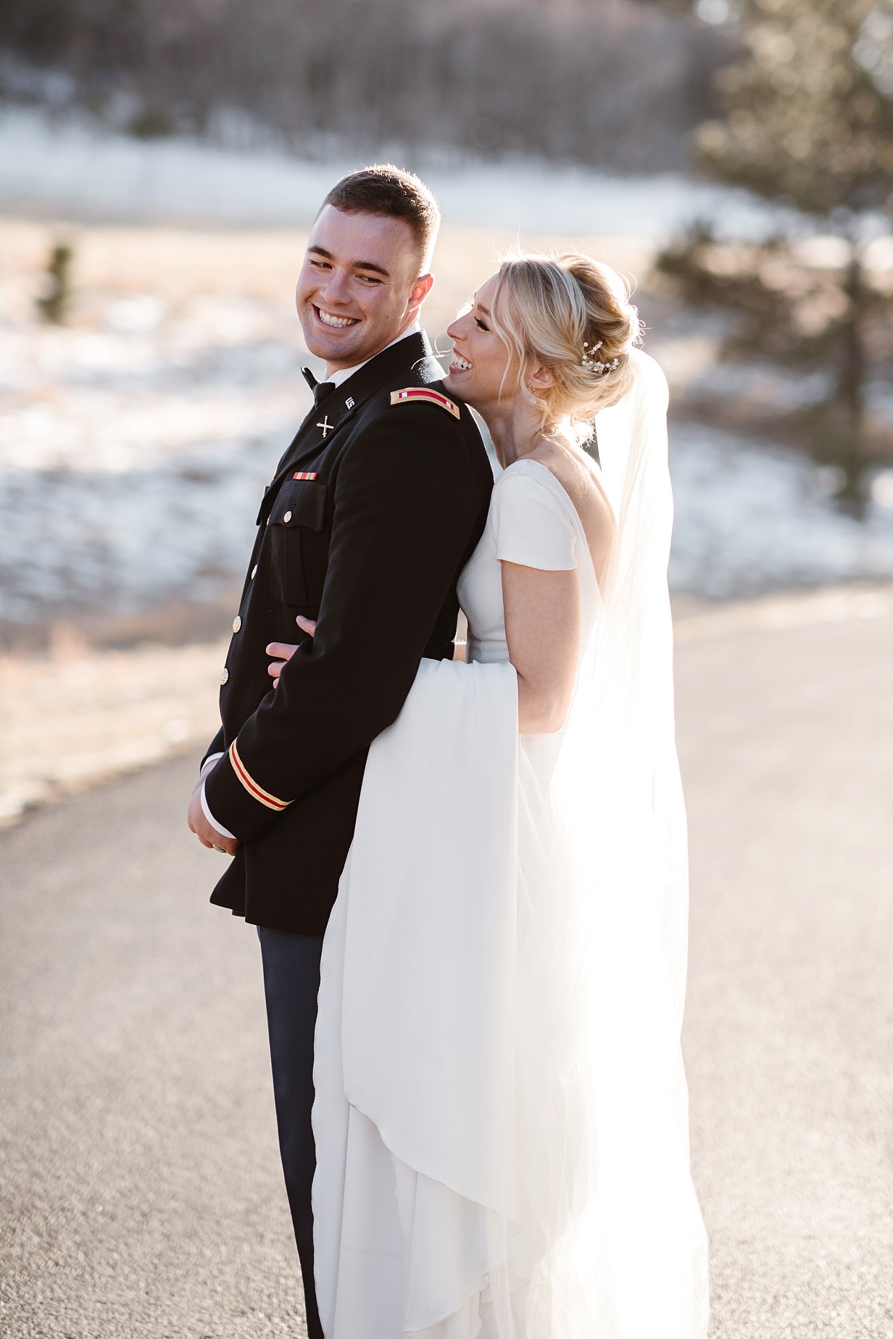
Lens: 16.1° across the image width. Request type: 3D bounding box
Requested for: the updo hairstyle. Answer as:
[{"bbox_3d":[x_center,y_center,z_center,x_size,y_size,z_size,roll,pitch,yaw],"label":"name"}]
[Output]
[{"bbox_3d":[0.151,-0.409,4.020,0.195,0.235,0.190,9,5,-2],"label":"updo hairstyle"}]

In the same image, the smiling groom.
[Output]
[{"bbox_3d":[-0.147,0.266,4.130,0.410,1.830,0.530,-2,5,-22],"label":"smiling groom"}]

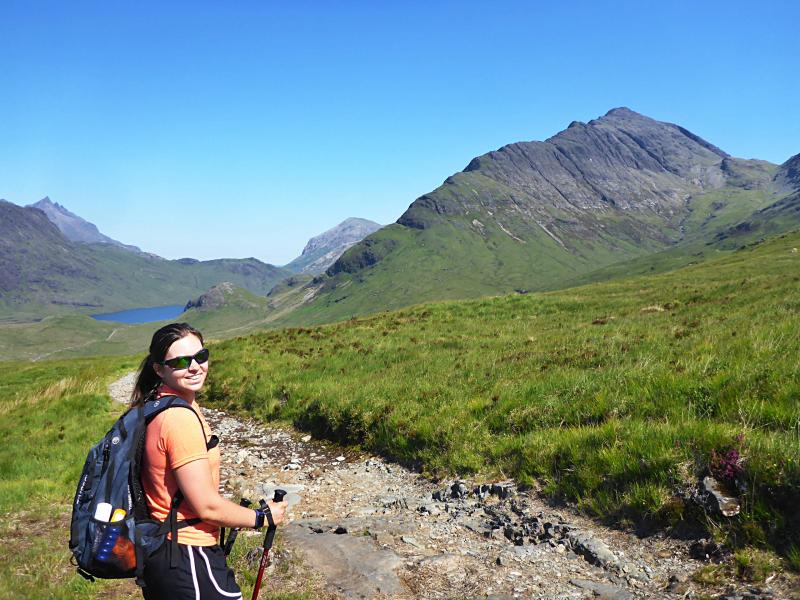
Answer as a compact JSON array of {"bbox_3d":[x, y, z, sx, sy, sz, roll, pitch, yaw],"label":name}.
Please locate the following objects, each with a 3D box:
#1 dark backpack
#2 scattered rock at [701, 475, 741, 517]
[{"bbox_3d":[-0.793,0.564,2.000,0.360,0.530,0.320,5,0,-35],"label":"dark backpack"},{"bbox_3d":[1.907,1.169,3.850,0.220,0.200,0.200,2,4,26],"label":"scattered rock"}]

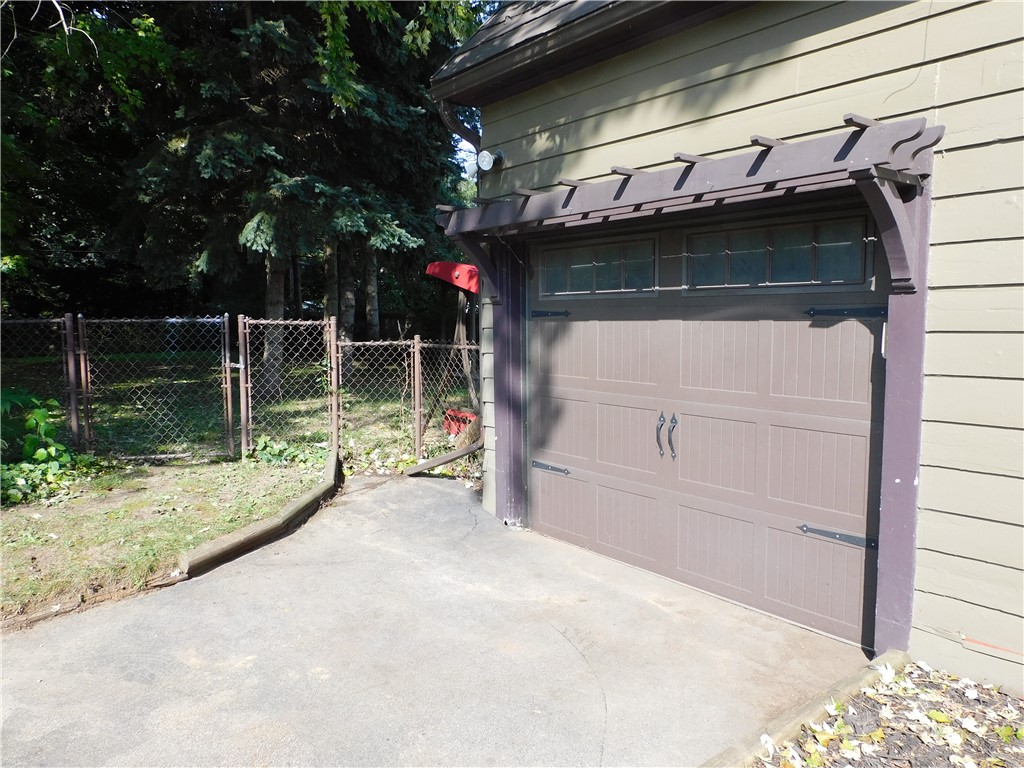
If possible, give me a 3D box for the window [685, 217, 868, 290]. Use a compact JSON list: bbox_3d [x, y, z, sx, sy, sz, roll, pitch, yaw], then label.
[{"bbox_3d":[1.289,-0.640,3.578,0.040,0.306,0.970,-5,7,-40],"label":"window"}]

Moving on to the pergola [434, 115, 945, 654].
[{"bbox_3d":[0.598,0.057,3.843,0.610,2.282,3.049,-5,7,-40],"label":"pergola"}]

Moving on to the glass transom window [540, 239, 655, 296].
[{"bbox_3d":[0.519,-0.725,4.495,0.040,0.306,0.965,-5,7,-40],"label":"glass transom window"}]

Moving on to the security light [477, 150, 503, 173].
[{"bbox_3d":[-0.130,-1.538,4.867,0.183,0.163,0.140,-5,7,-40],"label":"security light"}]

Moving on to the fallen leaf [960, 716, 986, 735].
[{"bbox_3d":[1.672,1.233,2.574,0.072,0.022,0.085,-5,7,-40],"label":"fallen leaf"}]

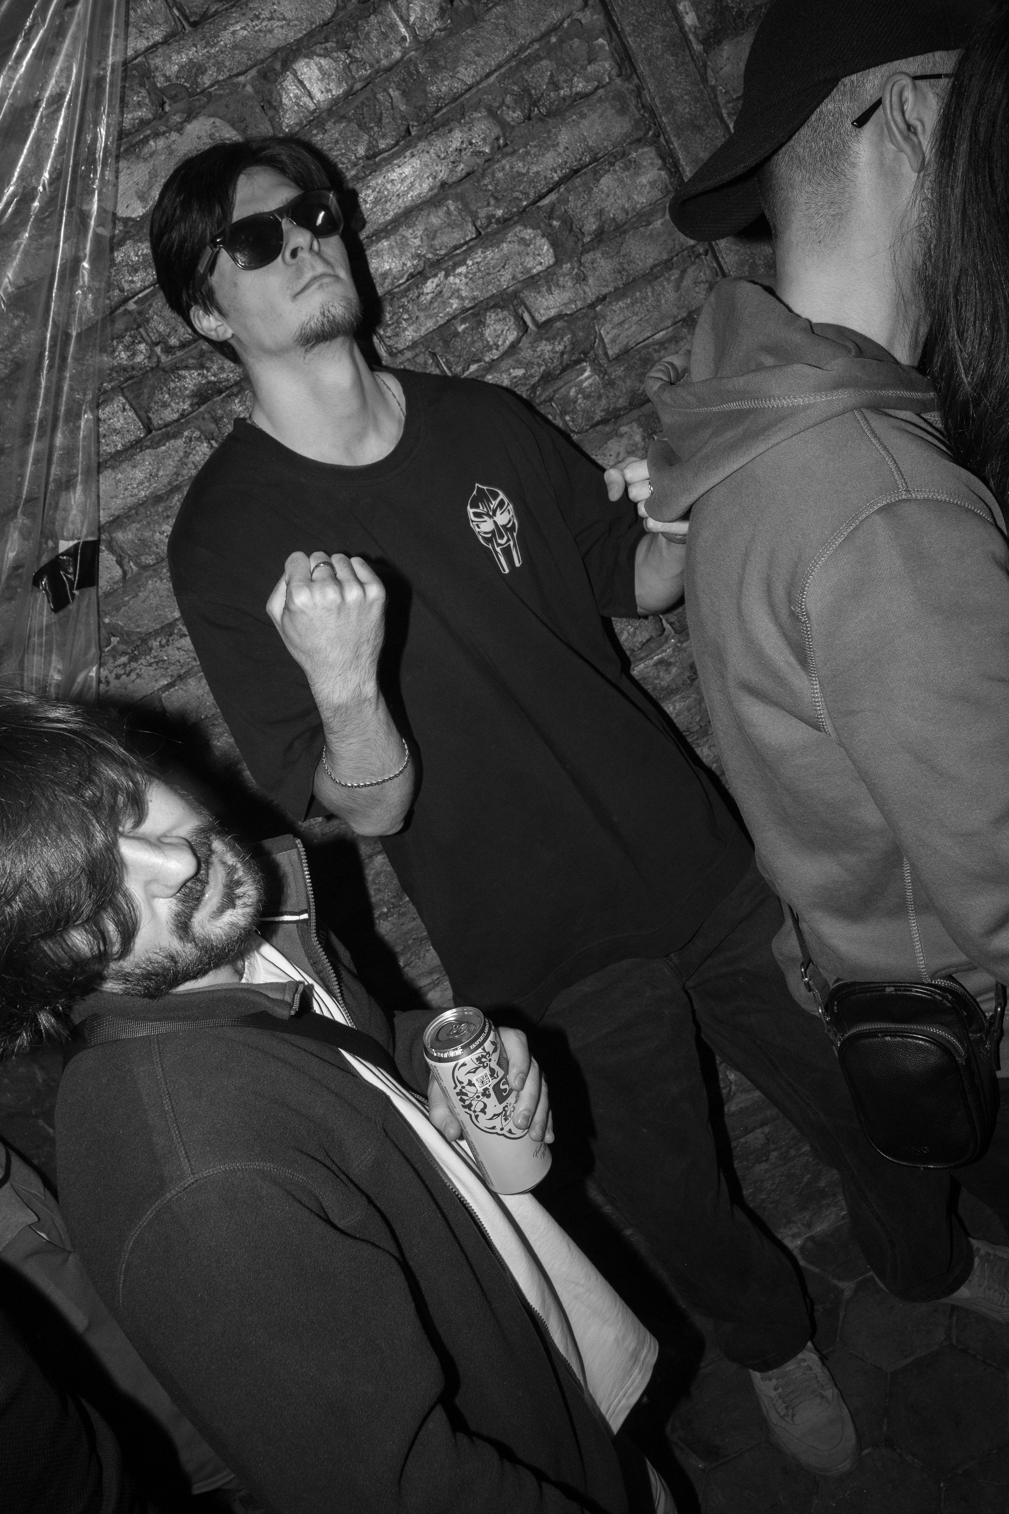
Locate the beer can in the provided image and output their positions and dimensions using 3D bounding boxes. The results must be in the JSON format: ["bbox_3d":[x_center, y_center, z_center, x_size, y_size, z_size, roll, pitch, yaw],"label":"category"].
[{"bbox_3d":[-0.013,0.303,1.032,0.066,0.168,0.066,-19,24,9],"label":"beer can"}]

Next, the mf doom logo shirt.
[{"bbox_3d":[-0.050,-0.087,1.409,0.540,0.760,0.320,-30,18,0],"label":"mf doom logo shirt"}]

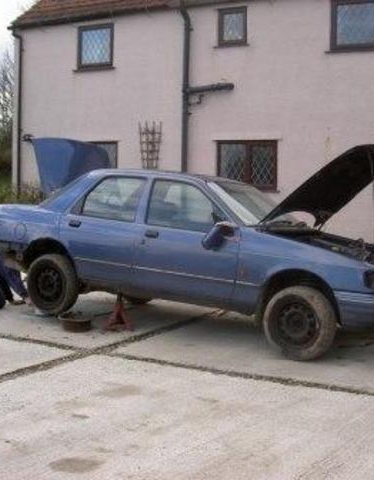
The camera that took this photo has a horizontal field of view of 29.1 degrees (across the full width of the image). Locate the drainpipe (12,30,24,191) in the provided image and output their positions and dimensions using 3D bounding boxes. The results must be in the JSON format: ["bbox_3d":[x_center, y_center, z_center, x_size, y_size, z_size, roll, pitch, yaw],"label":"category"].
[{"bbox_3d":[-3.798,-2.526,16.143,0.120,4.350,0.250,4,4,33],"label":"drainpipe"}]

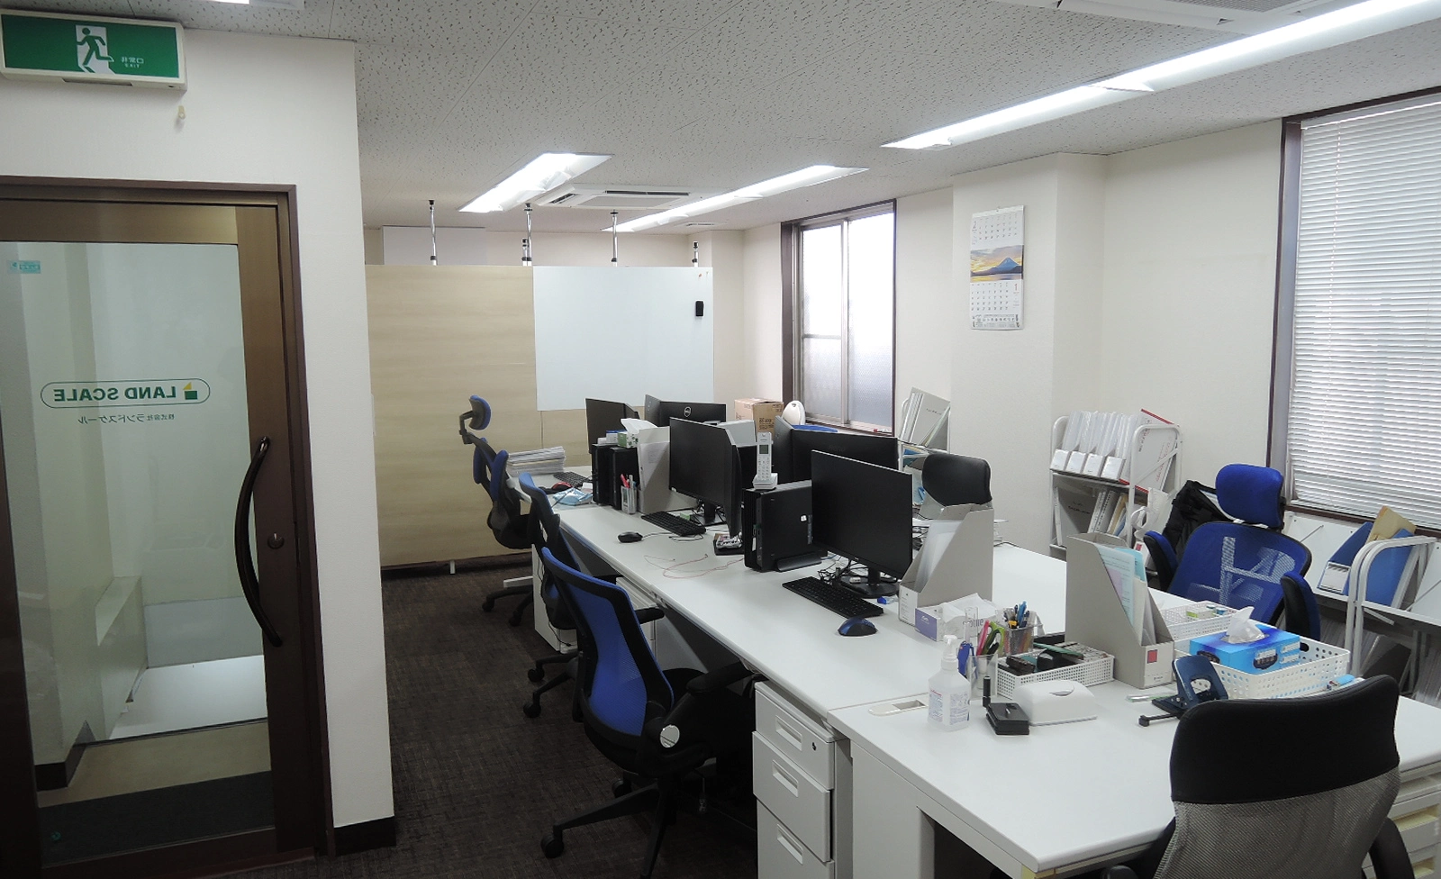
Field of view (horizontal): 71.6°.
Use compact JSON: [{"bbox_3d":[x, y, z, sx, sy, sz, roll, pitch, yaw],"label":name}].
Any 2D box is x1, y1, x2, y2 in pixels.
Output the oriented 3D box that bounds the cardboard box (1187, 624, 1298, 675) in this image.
[{"bbox_3d":[1.234,0.521,2.363,0.242,0.085,0.110,-4,8,-28],"label":"cardboard box"}]

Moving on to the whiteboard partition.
[{"bbox_3d":[-0.602,-0.663,6.482,1.213,0.897,0.030,-4,7,-23],"label":"whiteboard partition"}]

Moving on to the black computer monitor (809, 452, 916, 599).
[{"bbox_3d":[0.498,0.272,3.220,0.180,0.416,0.550,-4,8,-26],"label":"black computer monitor"}]

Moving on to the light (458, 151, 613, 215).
[{"bbox_3d":[-1.148,-1.479,5.766,0.295,0.080,2.540,-4,7,-23],"label":"light"}]

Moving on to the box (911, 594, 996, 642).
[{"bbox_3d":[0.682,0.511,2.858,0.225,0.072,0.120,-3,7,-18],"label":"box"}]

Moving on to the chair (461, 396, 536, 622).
[{"bbox_3d":[-1.043,0.351,5.481,0.700,1.210,0.640,-3,7,-23],"label":"chair"}]

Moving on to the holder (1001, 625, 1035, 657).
[{"bbox_3d":[0.740,0.515,2.487,0.080,0.105,0.080,-4,7,-23],"label":"holder"}]

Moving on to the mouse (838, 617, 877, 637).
[{"bbox_3d":[0.390,0.533,2.832,0.105,0.040,0.066,-4,8,-26],"label":"mouse"}]

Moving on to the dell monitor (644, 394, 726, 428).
[{"bbox_3d":[-0.176,0.005,5.670,0.540,0.430,0.190,5,9,39],"label":"dell monitor"}]

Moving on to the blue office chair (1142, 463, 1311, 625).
[{"bbox_3d":[1.643,0.624,3.309,0.650,1.070,0.650,-3,7,-20],"label":"blue office chair"}]

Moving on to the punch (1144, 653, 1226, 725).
[{"bbox_3d":[0.997,0.544,2.196,0.225,0.110,0.120,-3,7,-16],"label":"punch"}]

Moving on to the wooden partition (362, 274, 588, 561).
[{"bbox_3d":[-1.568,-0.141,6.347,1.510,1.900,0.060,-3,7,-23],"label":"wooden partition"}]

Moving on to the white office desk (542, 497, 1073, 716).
[{"bbox_3d":[0.401,0.791,3.842,1.480,0.712,2.680,-3,7,-23],"label":"white office desk"}]

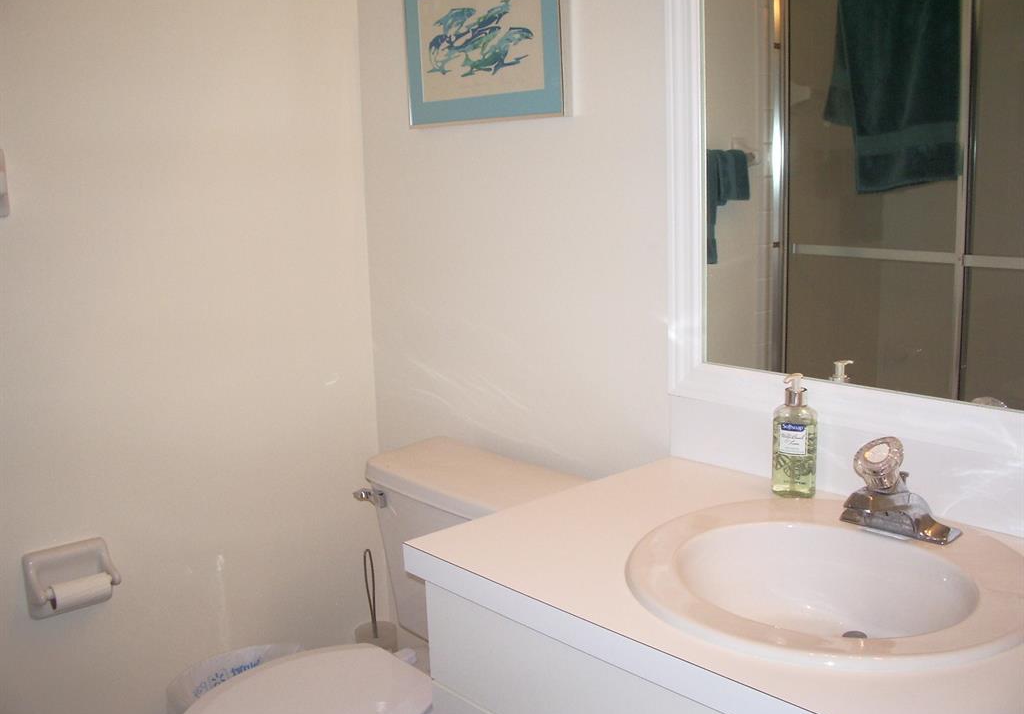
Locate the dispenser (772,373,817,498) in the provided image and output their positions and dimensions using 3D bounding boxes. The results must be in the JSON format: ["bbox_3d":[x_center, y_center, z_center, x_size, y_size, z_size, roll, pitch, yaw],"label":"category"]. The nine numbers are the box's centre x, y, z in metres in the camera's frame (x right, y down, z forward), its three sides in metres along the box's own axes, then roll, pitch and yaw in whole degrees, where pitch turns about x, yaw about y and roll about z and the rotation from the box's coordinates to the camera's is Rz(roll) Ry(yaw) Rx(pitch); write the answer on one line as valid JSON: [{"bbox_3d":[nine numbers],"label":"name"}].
[{"bbox_3d":[0.431,0.120,1.568,0.063,0.186,0.053,5,13,35],"label":"dispenser"}]

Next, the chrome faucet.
[{"bbox_3d":[0.490,0.170,1.359,0.149,0.134,0.146,-11,14,-40],"label":"chrome faucet"}]

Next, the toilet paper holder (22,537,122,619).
[{"bbox_3d":[-0.853,0.440,2.017,0.149,0.130,0.083,-11,14,-40],"label":"toilet paper holder"}]

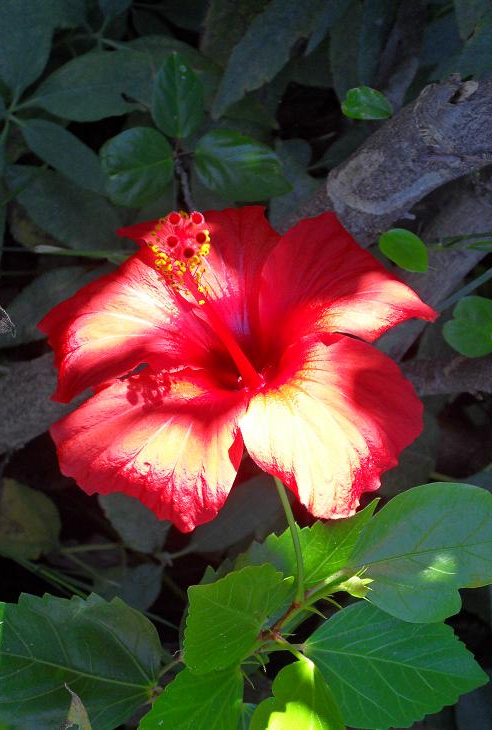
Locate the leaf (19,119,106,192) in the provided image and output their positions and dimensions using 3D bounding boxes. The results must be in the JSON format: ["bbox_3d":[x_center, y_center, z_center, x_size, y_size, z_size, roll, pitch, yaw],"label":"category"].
[{"bbox_3d":[-0.074,-0.085,0.690,0.050,0.010,0.019,38,75,12],"label":"leaf"}]

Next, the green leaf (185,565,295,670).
[{"bbox_3d":[-0.003,0.088,0.585,0.031,0.014,0.035,28,70,4],"label":"green leaf"}]

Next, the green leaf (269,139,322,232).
[{"bbox_3d":[0.021,-0.074,0.700,0.022,0.010,0.043,8,71,3],"label":"green leaf"}]

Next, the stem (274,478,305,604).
[{"bbox_3d":[0.015,0.063,0.606,0.006,0.009,0.048,-11,75,0],"label":"stem"}]

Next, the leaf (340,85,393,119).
[{"bbox_3d":[0.049,-0.106,0.680,0.021,0.007,0.014,10,69,4],"label":"leaf"}]

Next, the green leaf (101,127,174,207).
[{"bbox_3d":[-0.042,-0.075,0.645,0.030,0.010,0.031,-15,71,-5],"label":"green leaf"}]

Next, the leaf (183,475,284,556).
[{"bbox_3d":[-0.004,0.059,0.660,0.049,0.010,0.027,-39,73,-14],"label":"leaf"}]

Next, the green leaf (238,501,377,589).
[{"bbox_3d":[0.023,0.064,0.605,0.037,0.014,0.043,38,71,15],"label":"green leaf"}]

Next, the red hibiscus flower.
[{"bbox_3d":[-0.002,0.001,0.575,0.130,0.068,0.114,0,60,12],"label":"red hibiscus flower"}]

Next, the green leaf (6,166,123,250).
[{"bbox_3d":[-0.075,-0.065,0.700,0.059,0.010,0.028,33,74,11],"label":"green leaf"}]

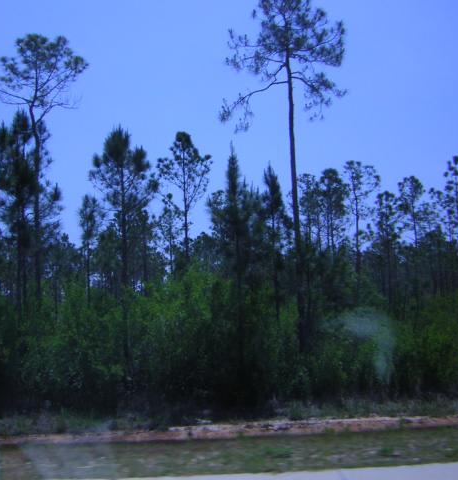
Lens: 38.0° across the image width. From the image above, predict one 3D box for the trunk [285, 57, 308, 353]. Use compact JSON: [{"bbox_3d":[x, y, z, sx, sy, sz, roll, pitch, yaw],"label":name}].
[{"bbox_3d":[2.210,-1.250,22.050,0.310,9.970,0.310,-2,-6,0],"label":"trunk"}]

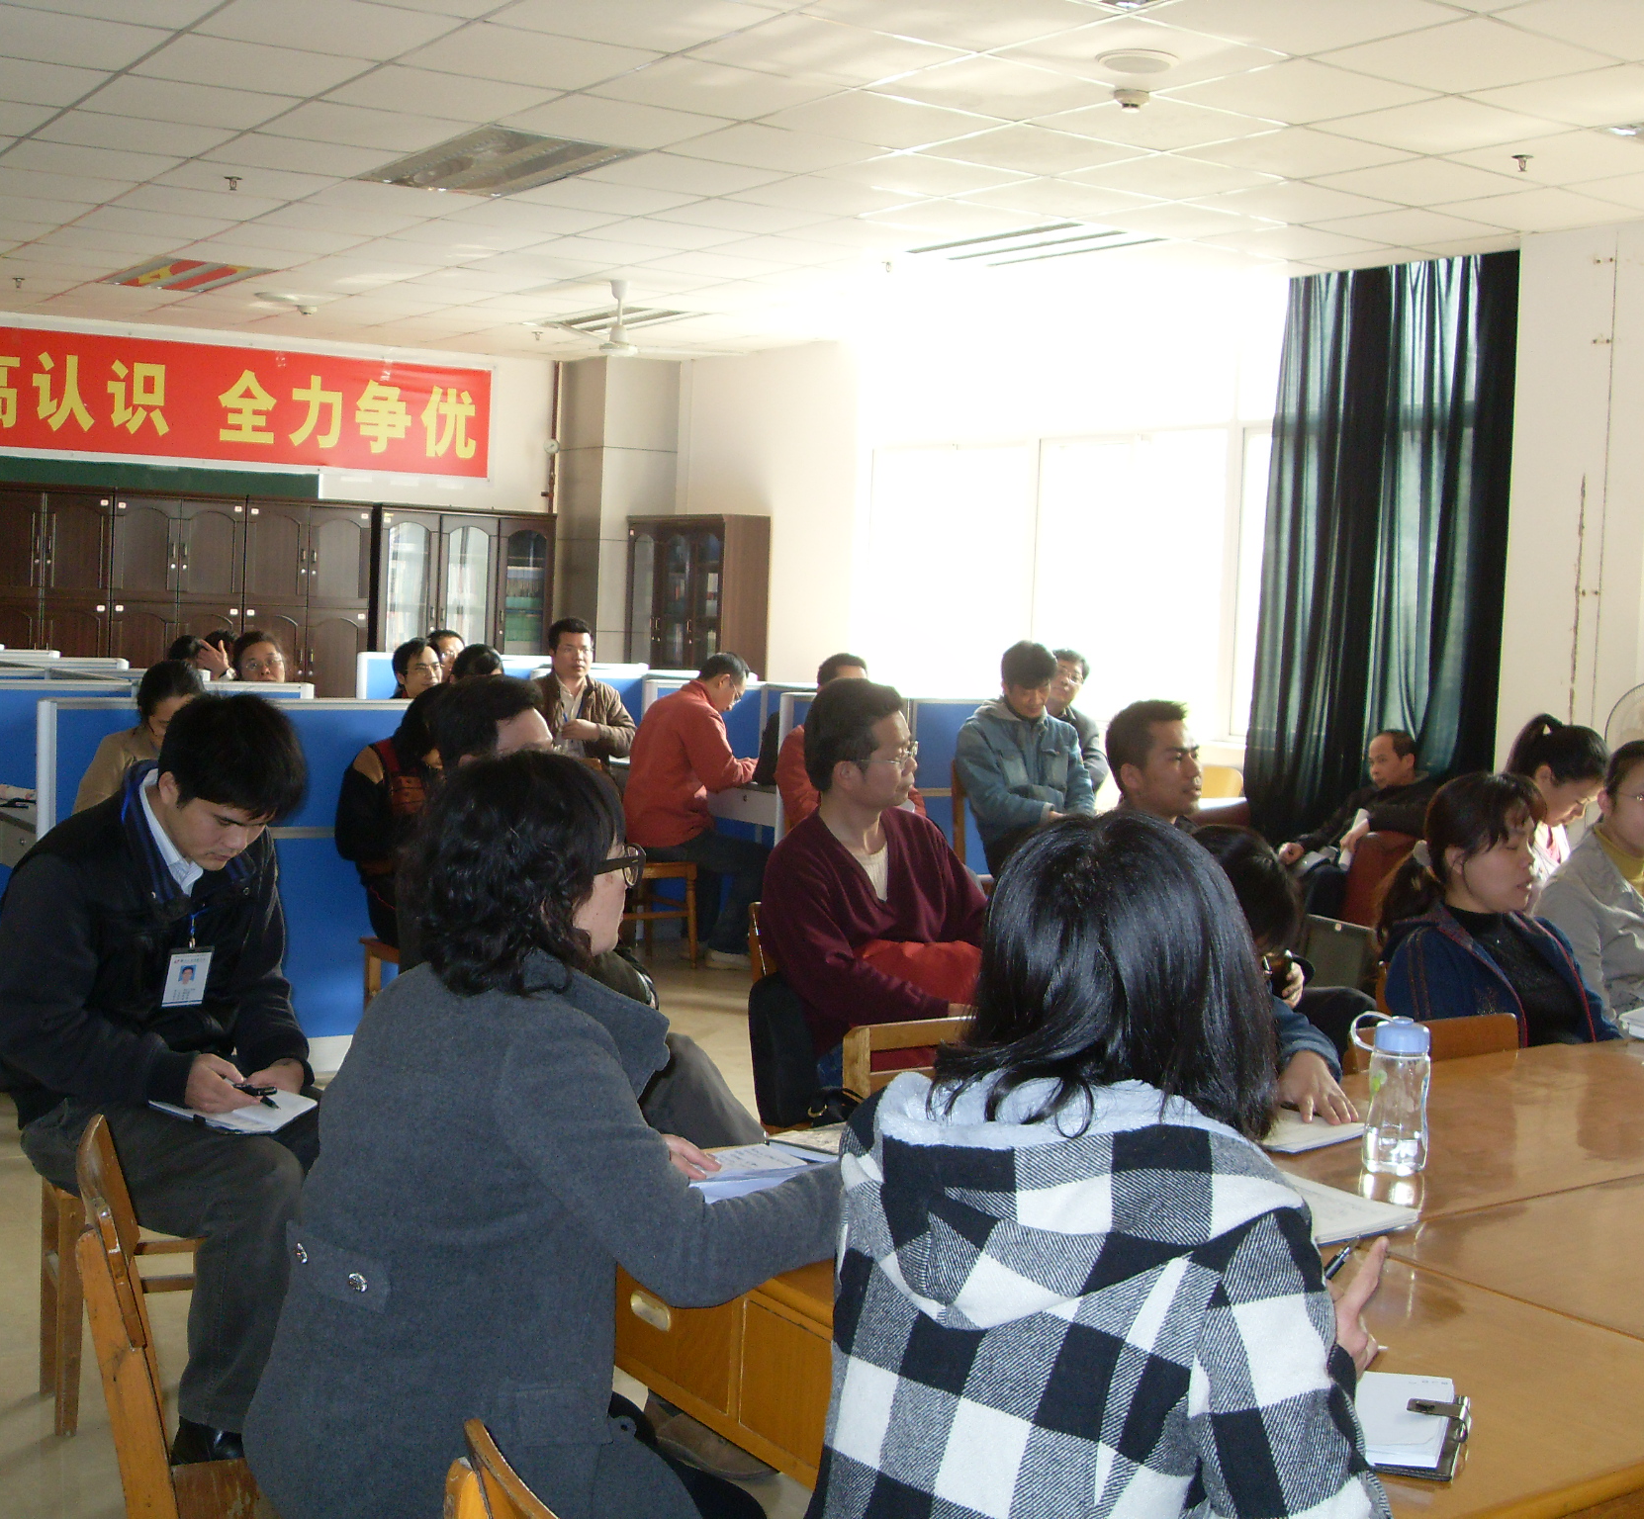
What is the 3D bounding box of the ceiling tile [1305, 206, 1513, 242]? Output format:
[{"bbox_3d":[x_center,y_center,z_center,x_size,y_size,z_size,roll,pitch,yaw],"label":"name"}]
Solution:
[{"bbox_3d":[2.228,-2.020,7.770,0.595,0.020,0.595,-1,6,-33],"label":"ceiling tile"}]

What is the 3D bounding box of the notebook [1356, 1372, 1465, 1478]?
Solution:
[{"bbox_3d":[0.487,0.604,1.894,0.170,0.015,0.223,4,5,20],"label":"notebook"}]

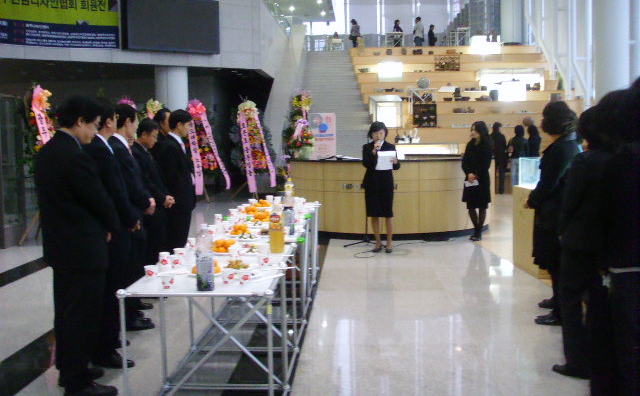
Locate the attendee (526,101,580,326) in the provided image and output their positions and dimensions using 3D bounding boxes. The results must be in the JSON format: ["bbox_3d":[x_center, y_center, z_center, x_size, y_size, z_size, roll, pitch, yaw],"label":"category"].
[{"bbox_3d":[1.794,0.102,5.521,0.420,1.640,0.480,1,5,23],"label":"attendee"}]

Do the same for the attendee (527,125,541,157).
[{"bbox_3d":[5.117,-0.973,17.254,0.450,1.600,0.320,-1,5,-2],"label":"attendee"}]

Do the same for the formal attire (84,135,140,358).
[{"bbox_3d":[-1.349,0.326,4.687,0.380,1.450,0.500,-2,5,-4],"label":"formal attire"}]

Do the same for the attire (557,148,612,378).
[{"bbox_3d":[1.555,0.370,4.186,0.380,1.350,0.480,1,5,23],"label":"attire"}]

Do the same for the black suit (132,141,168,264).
[{"bbox_3d":[-1.502,0.206,6.239,0.420,1.400,0.500,-1,6,-2],"label":"black suit"}]

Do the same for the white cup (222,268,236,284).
[{"bbox_3d":[-0.442,0.389,3.569,0.071,0.068,0.071,-1,5,3],"label":"white cup"}]

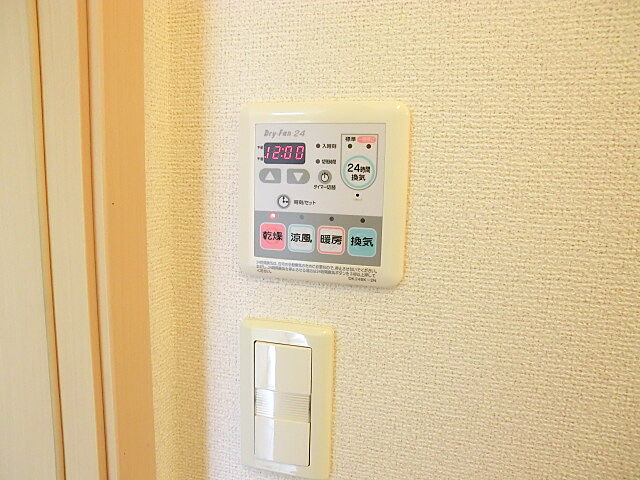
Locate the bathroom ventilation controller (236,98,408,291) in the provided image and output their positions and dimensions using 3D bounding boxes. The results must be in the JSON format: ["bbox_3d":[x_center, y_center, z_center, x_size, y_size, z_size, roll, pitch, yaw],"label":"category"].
[{"bbox_3d":[-0.001,-0.029,0.293,0.116,0.120,0.011,3,9,12],"label":"bathroom ventilation controller"}]

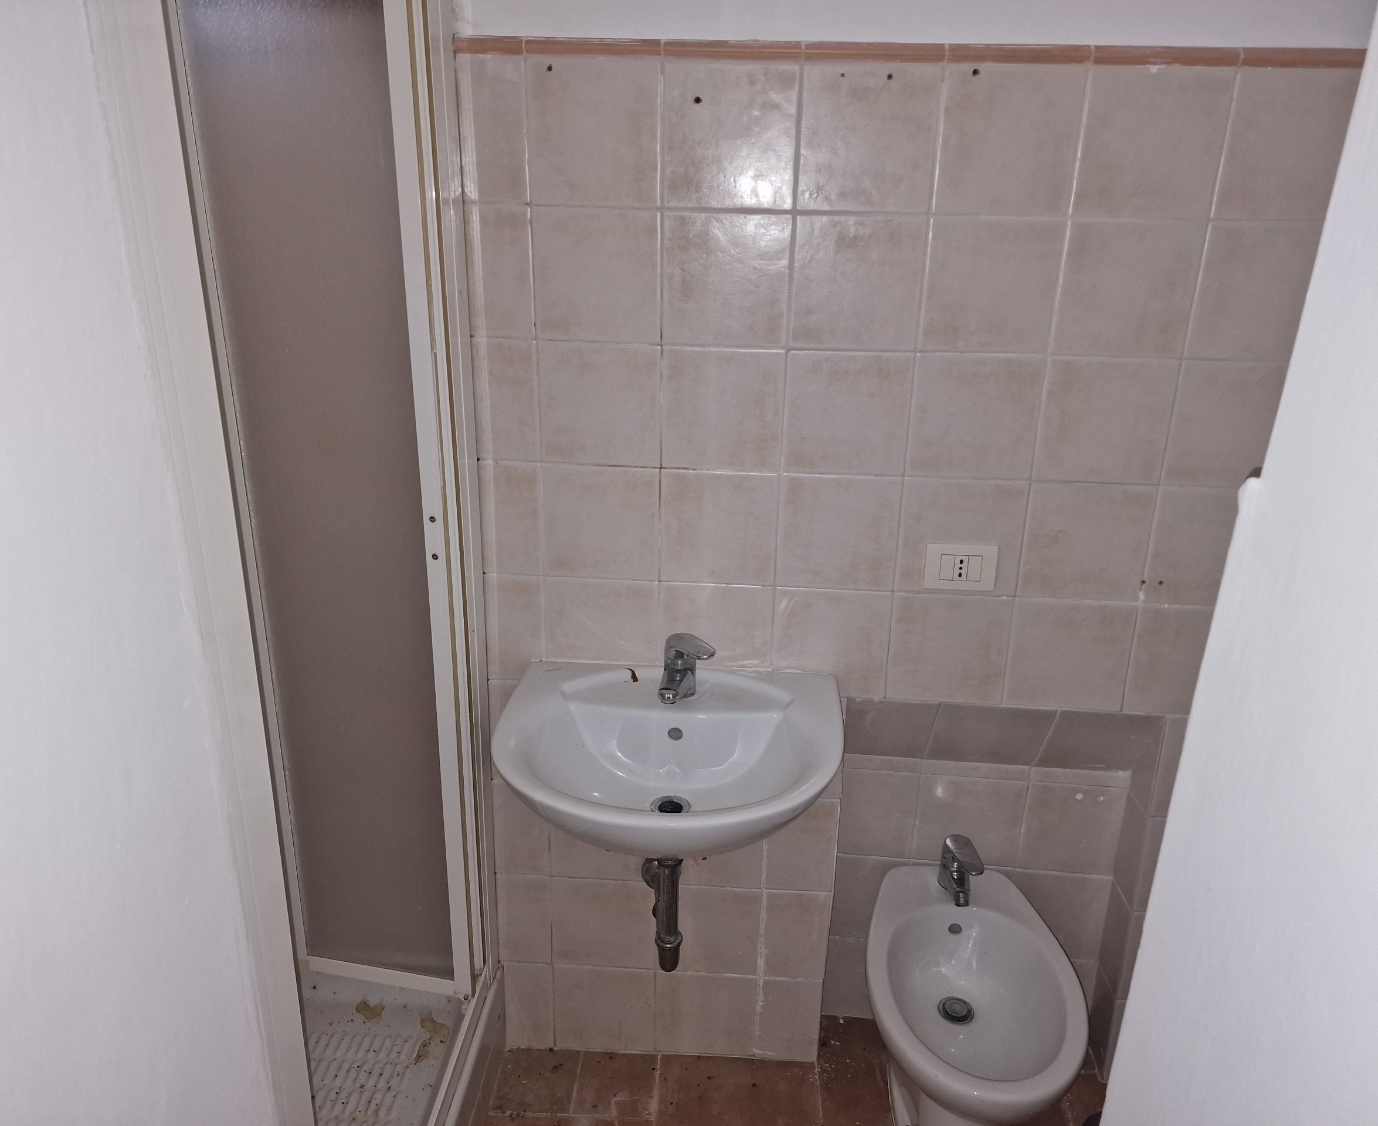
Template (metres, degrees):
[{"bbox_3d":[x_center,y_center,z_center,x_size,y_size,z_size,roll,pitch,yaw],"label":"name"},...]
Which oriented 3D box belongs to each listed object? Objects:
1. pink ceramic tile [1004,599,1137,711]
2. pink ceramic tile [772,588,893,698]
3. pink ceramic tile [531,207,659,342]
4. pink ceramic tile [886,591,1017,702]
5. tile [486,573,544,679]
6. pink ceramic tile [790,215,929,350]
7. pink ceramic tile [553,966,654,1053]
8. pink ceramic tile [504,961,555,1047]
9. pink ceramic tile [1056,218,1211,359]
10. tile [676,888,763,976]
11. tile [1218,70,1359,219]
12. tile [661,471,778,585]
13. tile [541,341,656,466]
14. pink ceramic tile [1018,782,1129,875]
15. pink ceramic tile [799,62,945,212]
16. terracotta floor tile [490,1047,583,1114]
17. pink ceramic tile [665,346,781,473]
[{"bbox_3d":[0.653,0.158,1.713,0.200,0.200,0.010,2,19,3],"label":"pink ceramic tile"},{"bbox_3d":[0.250,0.143,1.741,0.200,0.200,0.009,2,18,3],"label":"pink ceramic tile"},{"bbox_3d":[-0.143,-0.451,1.574,0.200,0.200,0.009,2,18,3],"label":"pink ceramic tile"},{"bbox_3d":[0.450,0.149,1.719,0.200,0.200,0.012,2,19,3],"label":"pink ceramic tile"},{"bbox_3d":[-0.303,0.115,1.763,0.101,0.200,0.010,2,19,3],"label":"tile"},{"bbox_3d":[0.260,-0.432,1.534,0.200,0.200,0.012,2,19,3],"label":"pink ceramic tile"},{"bbox_3d":[-0.170,0.900,2.020,0.200,0.200,0.010,2,19,3],"label":"pink ceramic tile"},{"bbox_3d":[-0.323,0.892,2.028,0.100,0.200,0.009,2,18,3],"label":"pink ceramic tile"},{"bbox_3d":[0.664,-0.414,1.511,0.199,0.199,0.010,2,20,4],"label":"pink ceramic tile"},{"bbox_3d":[0.038,0.714,1.943,0.200,0.200,0.010,2,19,3],"label":"tile"},{"bbox_3d":[0.875,-0.602,1.441,0.200,0.200,0.010,2,19,3],"label":"tile"},{"bbox_3d":[0.051,-0.059,1.688,0.199,0.199,0.010,2,20,4],"label":"tile"},{"bbox_3d":[-0.147,-0.259,1.638,0.200,0.200,0.009,2,18,3],"label":"tile"},{"bbox_3d":[0.754,0.524,1.962,0.190,0.196,0.010,2,19,3],"label":"pink ceramic tile"},{"bbox_3d":[0.264,-0.623,1.468,0.200,0.200,0.012,2,19,3],"label":"pink ceramic tile"},{"bbox_3d":[-0.300,1.029,1.972,0.152,0.012,0.152,2,19,3],"label":"terracotta floor tile"},{"bbox_3d":[0.056,-0.251,1.626,0.200,0.200,0.009,2,18,3],"label":"pink ceramic tile"}]

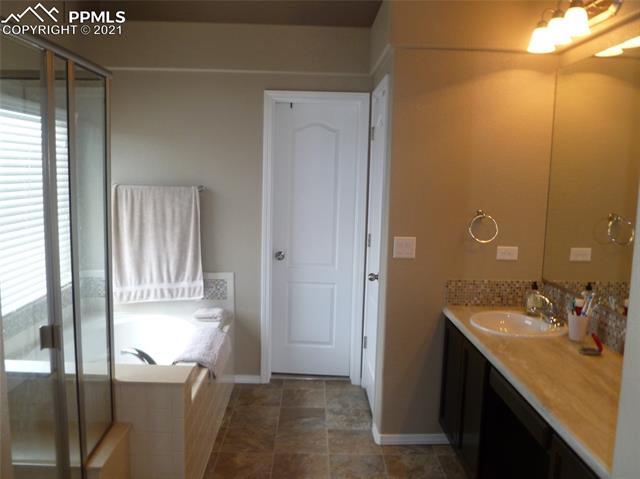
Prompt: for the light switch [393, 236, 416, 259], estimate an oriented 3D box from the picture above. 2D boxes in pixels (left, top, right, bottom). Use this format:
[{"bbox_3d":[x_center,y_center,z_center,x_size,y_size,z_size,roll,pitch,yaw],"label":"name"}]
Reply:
[{"bbox_3d":[0.463,0.045,2.819,0.117,0.115,0.012,1,7,-1],"label":"light switch"}]

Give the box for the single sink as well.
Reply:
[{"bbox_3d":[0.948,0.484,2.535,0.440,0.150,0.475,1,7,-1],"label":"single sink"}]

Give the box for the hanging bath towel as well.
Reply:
[{"bbox_3d":[-1.125,0.044,3.587,0.635,0.820,0.090,1,7,-1],"label":"hanging bath towel"}]

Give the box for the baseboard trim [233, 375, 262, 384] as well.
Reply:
[{"bbox_3d":[-0.528,1.025,3.802,0.198,0.062,0.014,1,7,-1],"label":"baseboard trim"}]

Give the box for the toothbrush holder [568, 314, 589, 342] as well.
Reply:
[{"bbox_3d":[1.169,0.392,2.342,0.087,0.117,0.087,1,7,-1],"label":"toothbrush holder"}]

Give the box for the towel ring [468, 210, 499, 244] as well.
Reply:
[{"bbox_3d":[0.886,-0.070,2.807,0.158,0.178,0.070,1,7,-1],"label":"towel ring"}]

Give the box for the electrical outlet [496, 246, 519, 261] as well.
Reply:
[{"bbox_3d":[1.043,0.080,2.868,0.115,0.073,0.010,1,7,-1],"label":"electrical outlet"}]

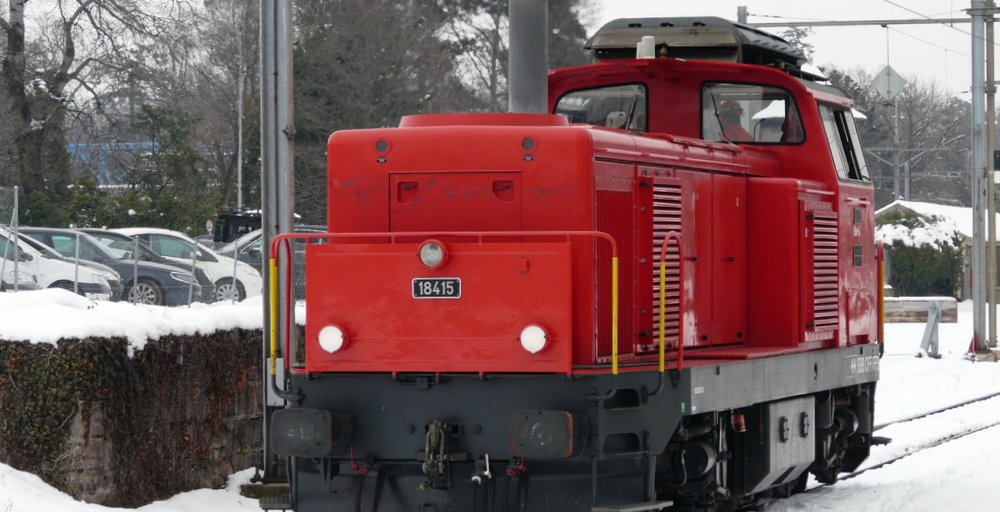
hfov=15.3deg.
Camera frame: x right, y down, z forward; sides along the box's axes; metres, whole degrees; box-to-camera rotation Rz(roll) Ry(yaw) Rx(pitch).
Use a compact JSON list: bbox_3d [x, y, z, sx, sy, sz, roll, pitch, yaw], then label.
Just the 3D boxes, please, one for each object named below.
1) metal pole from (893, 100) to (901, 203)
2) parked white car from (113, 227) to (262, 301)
[{"bbox_3d":[18.087,-2.522,170.000,0.220,9.330,0.220,0,0,15],"label":"metal pole"},{"bbox_3d":[-5.810,0.252,66.850,4.250,1.500,1.780,0,0,15],"label":"parked white car"}]

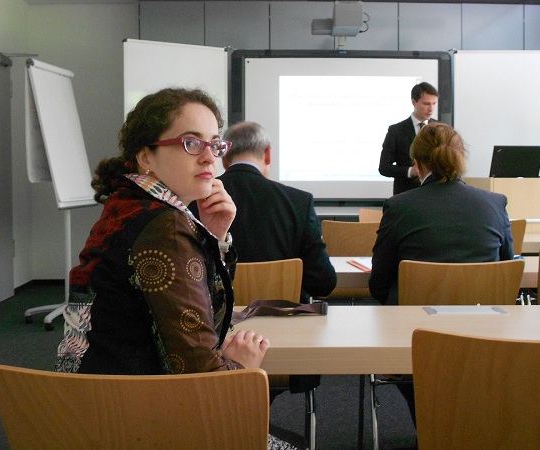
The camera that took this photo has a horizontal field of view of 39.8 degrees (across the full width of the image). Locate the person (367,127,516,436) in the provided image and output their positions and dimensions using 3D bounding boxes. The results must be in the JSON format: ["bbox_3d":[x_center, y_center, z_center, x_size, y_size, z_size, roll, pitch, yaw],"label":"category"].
[{"bbox_3d":[0.610,0.295,2.848,0.540,1.320,0.800,0,4,-4],"label":"person"}]

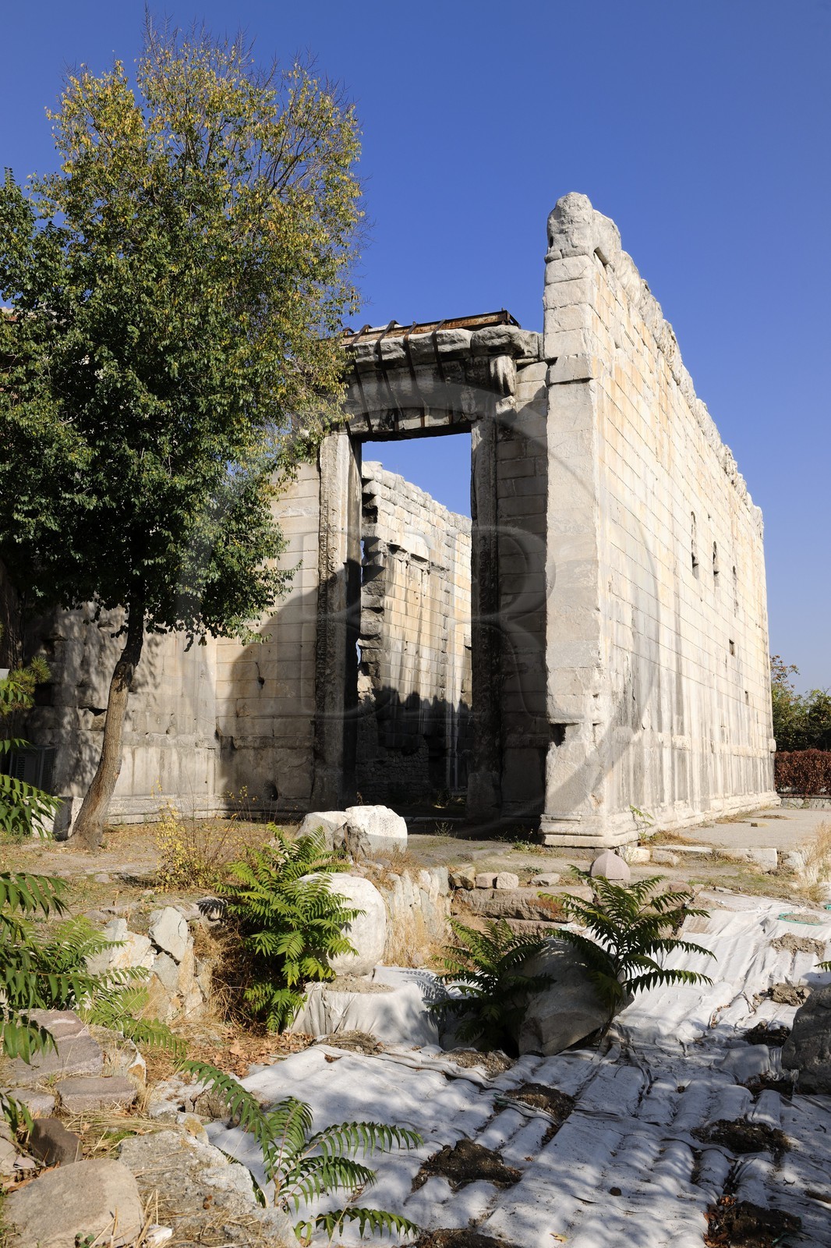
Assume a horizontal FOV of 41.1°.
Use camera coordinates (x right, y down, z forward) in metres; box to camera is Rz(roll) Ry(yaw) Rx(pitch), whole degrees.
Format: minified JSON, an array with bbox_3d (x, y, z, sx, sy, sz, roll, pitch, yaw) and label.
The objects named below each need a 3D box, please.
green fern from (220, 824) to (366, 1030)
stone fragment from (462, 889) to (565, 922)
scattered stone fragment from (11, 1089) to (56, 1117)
[{"bbox_3d":[-1.132,2.775,10.300,1.250,1.750,1.200,1,-8,-6],"label":"green fern"},{"bbox_3d":[1.249,3.571,14.078,1.400,0.340,0.500,-3,-7,25],"label":"stone fragment"},{"bbox_3d":[-2.156,2.691,6.227,0.280,0.110,0.240,0,-7,0],"label":"scattered stone fragment"}]

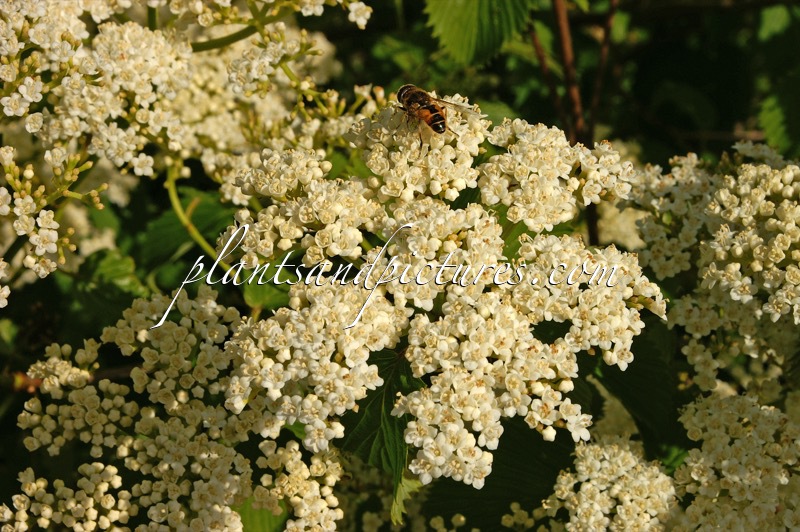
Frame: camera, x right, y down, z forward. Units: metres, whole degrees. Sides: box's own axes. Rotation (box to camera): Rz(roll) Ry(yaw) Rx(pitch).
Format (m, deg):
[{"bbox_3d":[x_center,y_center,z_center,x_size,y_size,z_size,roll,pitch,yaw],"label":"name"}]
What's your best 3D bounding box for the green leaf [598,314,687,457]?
[{"bbox_3d":[0.059,0.029,0.490,0.024,0.036,0.011,0,15,0],"label":"green leaf"}]

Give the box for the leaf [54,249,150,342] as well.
[{"bbox_3d":[-0.076,0.007,0.510,0.025,0.024,0.012,0,15,0],"label":"leaf"}]

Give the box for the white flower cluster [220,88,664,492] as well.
[{"bbox_3d":[0.010,0.005,0.450,0.097,0.075,0.055,0,23,0],"label":"white flower cluster"}]

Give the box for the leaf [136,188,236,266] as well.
[{"bbox_3d":[-0.053,-0.010,0.500,0.026,0.016,0.017,0,23,0],"label":"leaf"}]

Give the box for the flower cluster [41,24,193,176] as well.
[{"bbox_3d":[-0.066,-0.039,0.460,0.036,0.029,0.028,0,25,0],"label":"flower cluster"}]

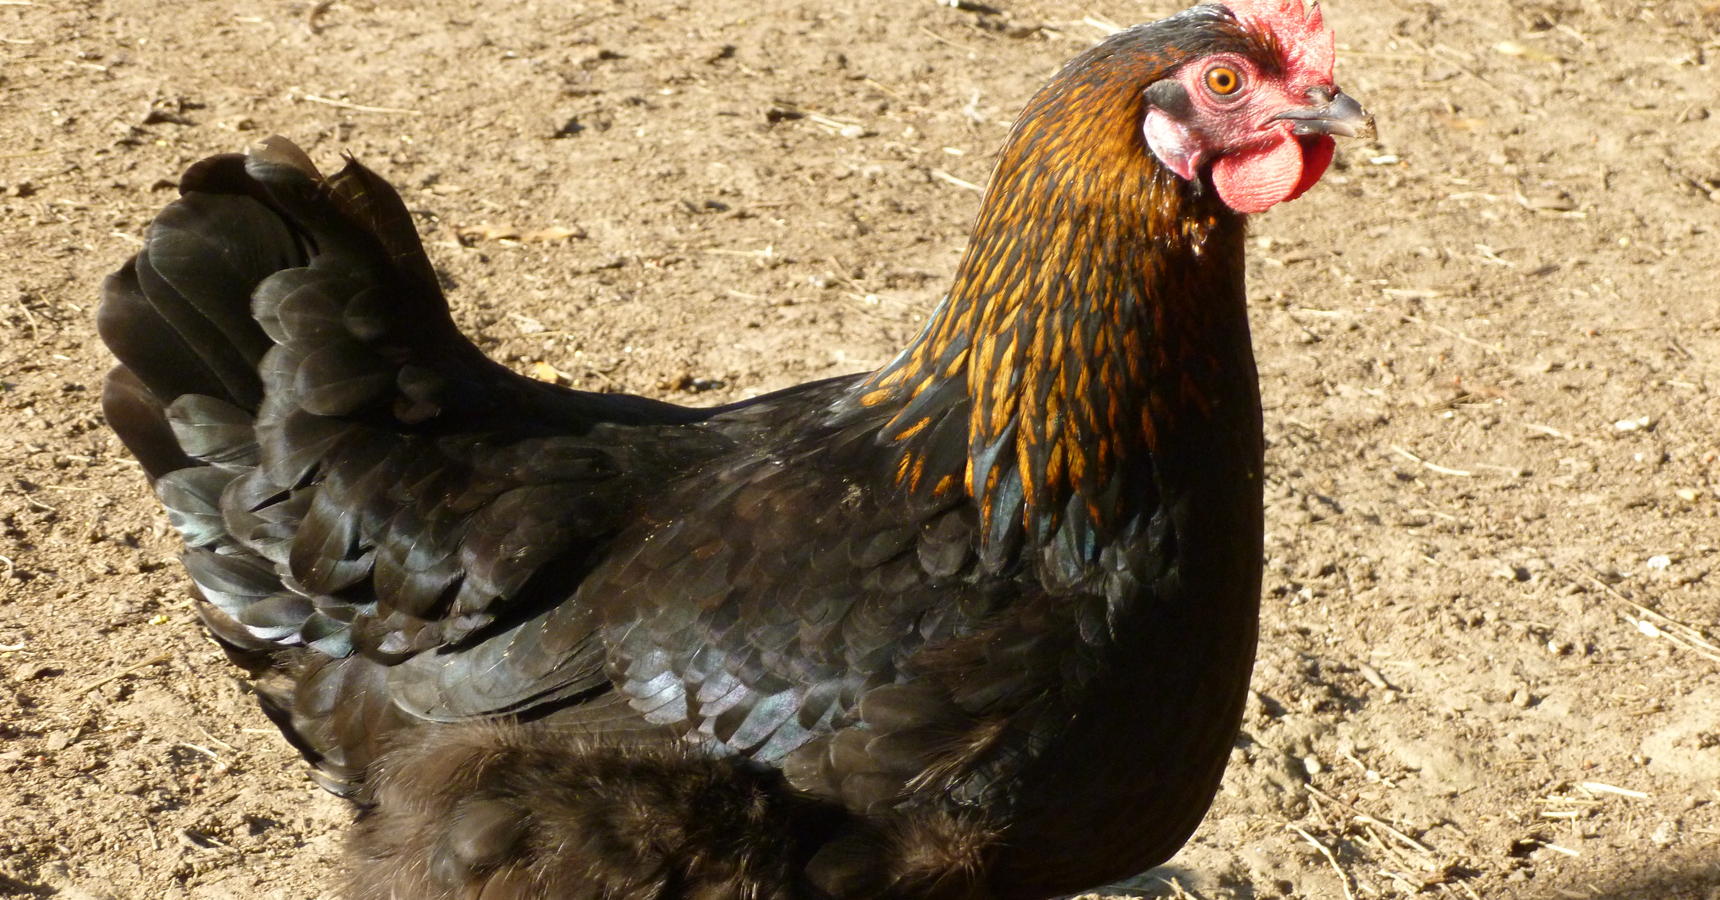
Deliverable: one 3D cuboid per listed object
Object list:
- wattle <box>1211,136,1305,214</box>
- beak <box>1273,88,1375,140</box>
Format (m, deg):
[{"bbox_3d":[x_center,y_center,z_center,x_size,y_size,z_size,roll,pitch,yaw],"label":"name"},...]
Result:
[{"bbox_3d":[0.124,-0.086,1.392,0.028,0.024,0.009,6,21,17],"label":"wattle"},{"bbox_3d":[0.145,-0.105,1.395,0.032,0.014,0.014,10,22,15],"label":"beak"}]

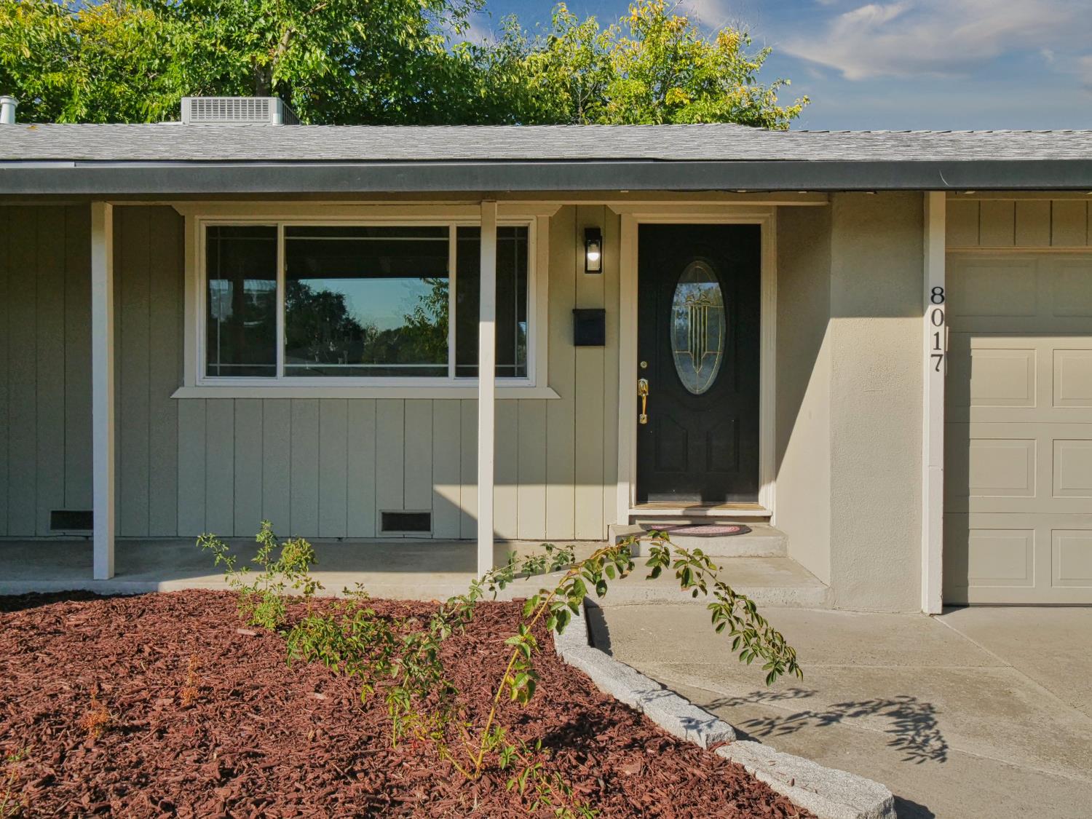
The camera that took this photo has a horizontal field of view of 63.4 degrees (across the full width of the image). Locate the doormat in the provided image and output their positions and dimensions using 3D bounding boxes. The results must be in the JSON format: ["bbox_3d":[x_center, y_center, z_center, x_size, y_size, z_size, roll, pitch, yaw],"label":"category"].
[{"bbox_3d":[1.057,0.834,6.115,0.780,0.012,0.490,0,1,1],"label":"doormat"}]

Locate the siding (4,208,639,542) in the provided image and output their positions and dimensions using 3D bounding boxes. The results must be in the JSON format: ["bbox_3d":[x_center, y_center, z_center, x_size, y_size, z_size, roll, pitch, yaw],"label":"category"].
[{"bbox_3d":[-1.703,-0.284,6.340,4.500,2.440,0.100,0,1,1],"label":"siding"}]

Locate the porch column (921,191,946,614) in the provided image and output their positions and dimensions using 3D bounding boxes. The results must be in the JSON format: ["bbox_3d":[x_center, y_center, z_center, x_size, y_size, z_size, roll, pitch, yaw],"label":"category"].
[{"bbox_3d":[2.195,-0.043,4.994,0.089,2.380,0.089,0,1,1],"label":"porch column"}]

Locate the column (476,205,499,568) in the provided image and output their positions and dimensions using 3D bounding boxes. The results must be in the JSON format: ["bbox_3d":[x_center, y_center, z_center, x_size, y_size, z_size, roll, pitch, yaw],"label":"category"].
[{"bbox_3d":[-0.345,-0.111,5.184,0.089,2.210,0.089,0,1,1],"label":"column"}]

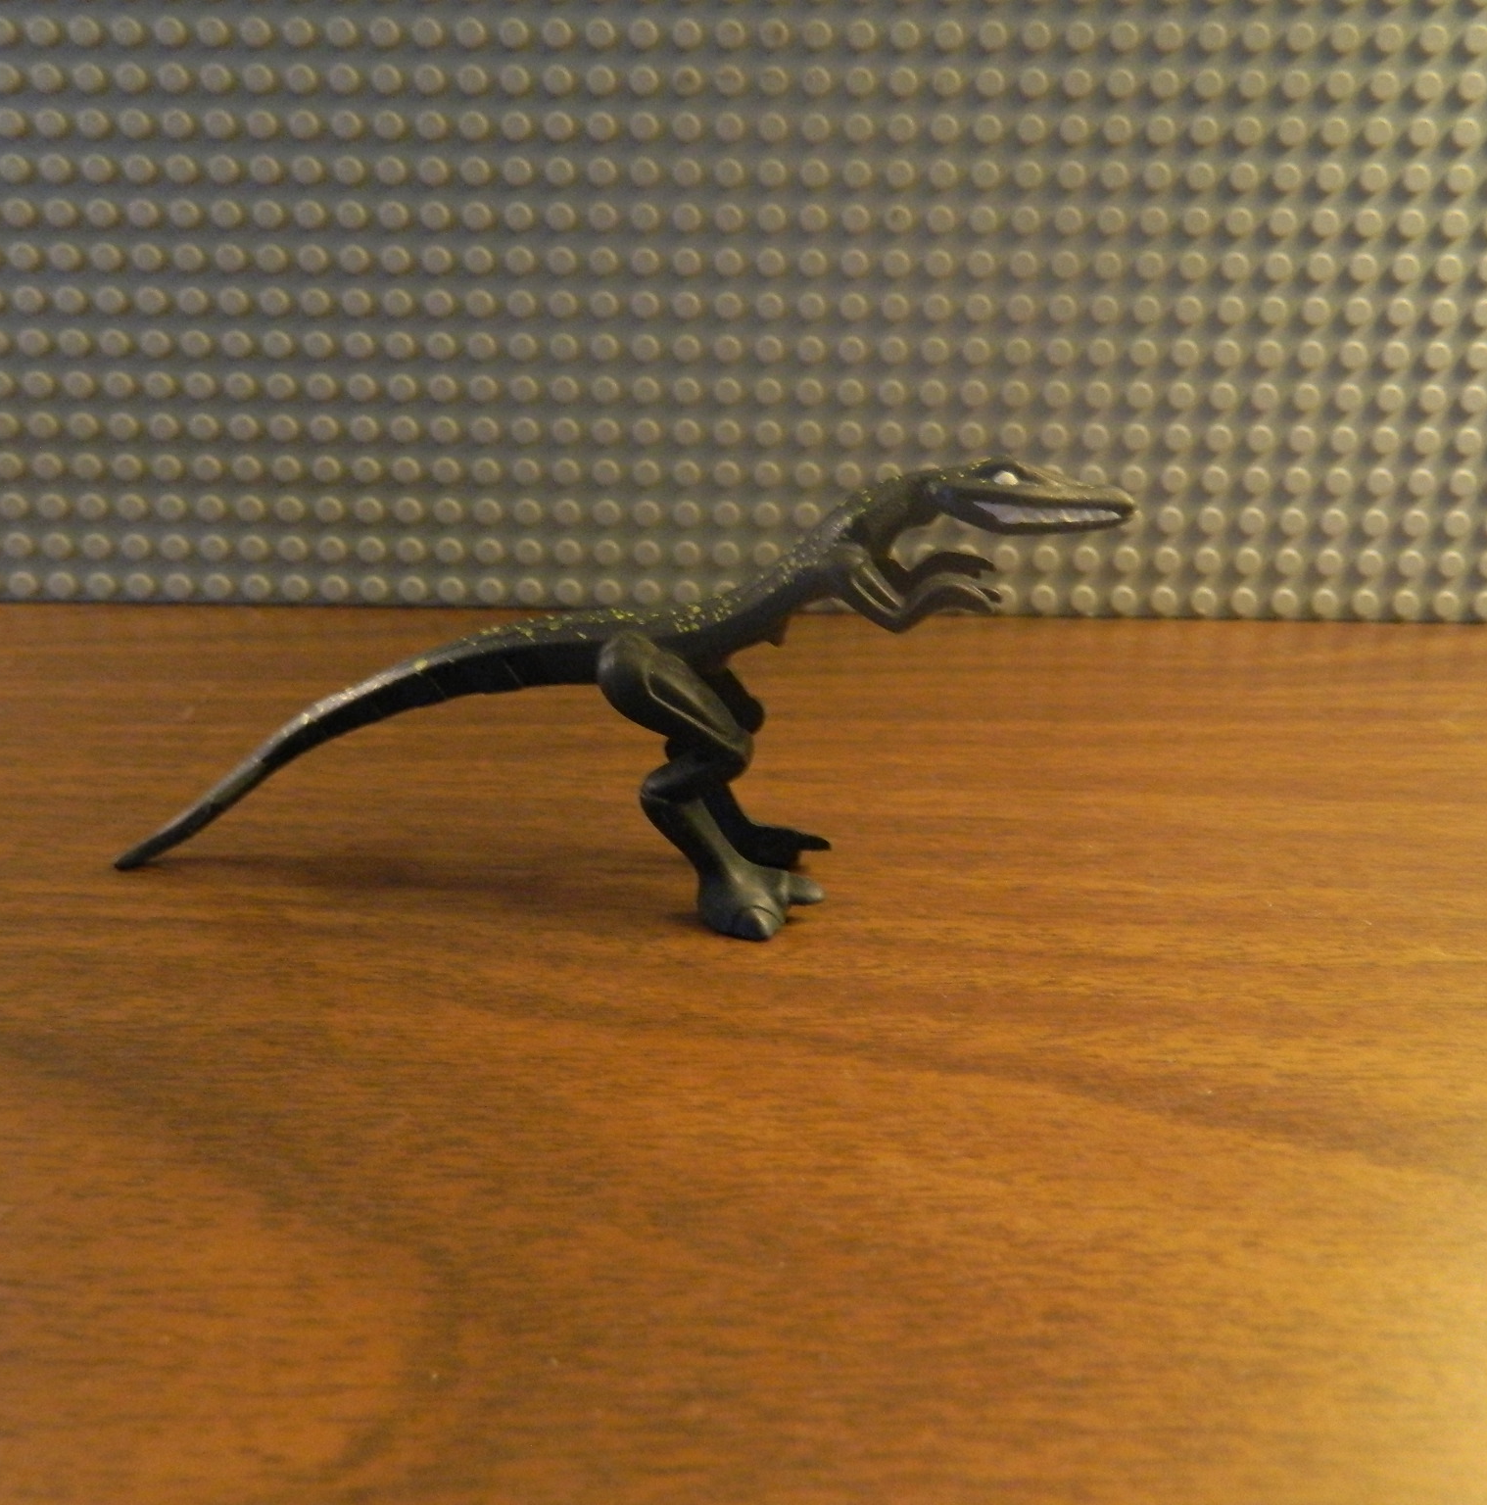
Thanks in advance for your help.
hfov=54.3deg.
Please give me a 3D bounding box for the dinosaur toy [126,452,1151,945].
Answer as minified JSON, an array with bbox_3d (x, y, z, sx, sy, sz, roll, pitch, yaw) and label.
[{"bbox_3d":[-0.016,-0.008,0.154,0.111,0.050,0.021,2,19,6],"label":"dinosaur toy"}]

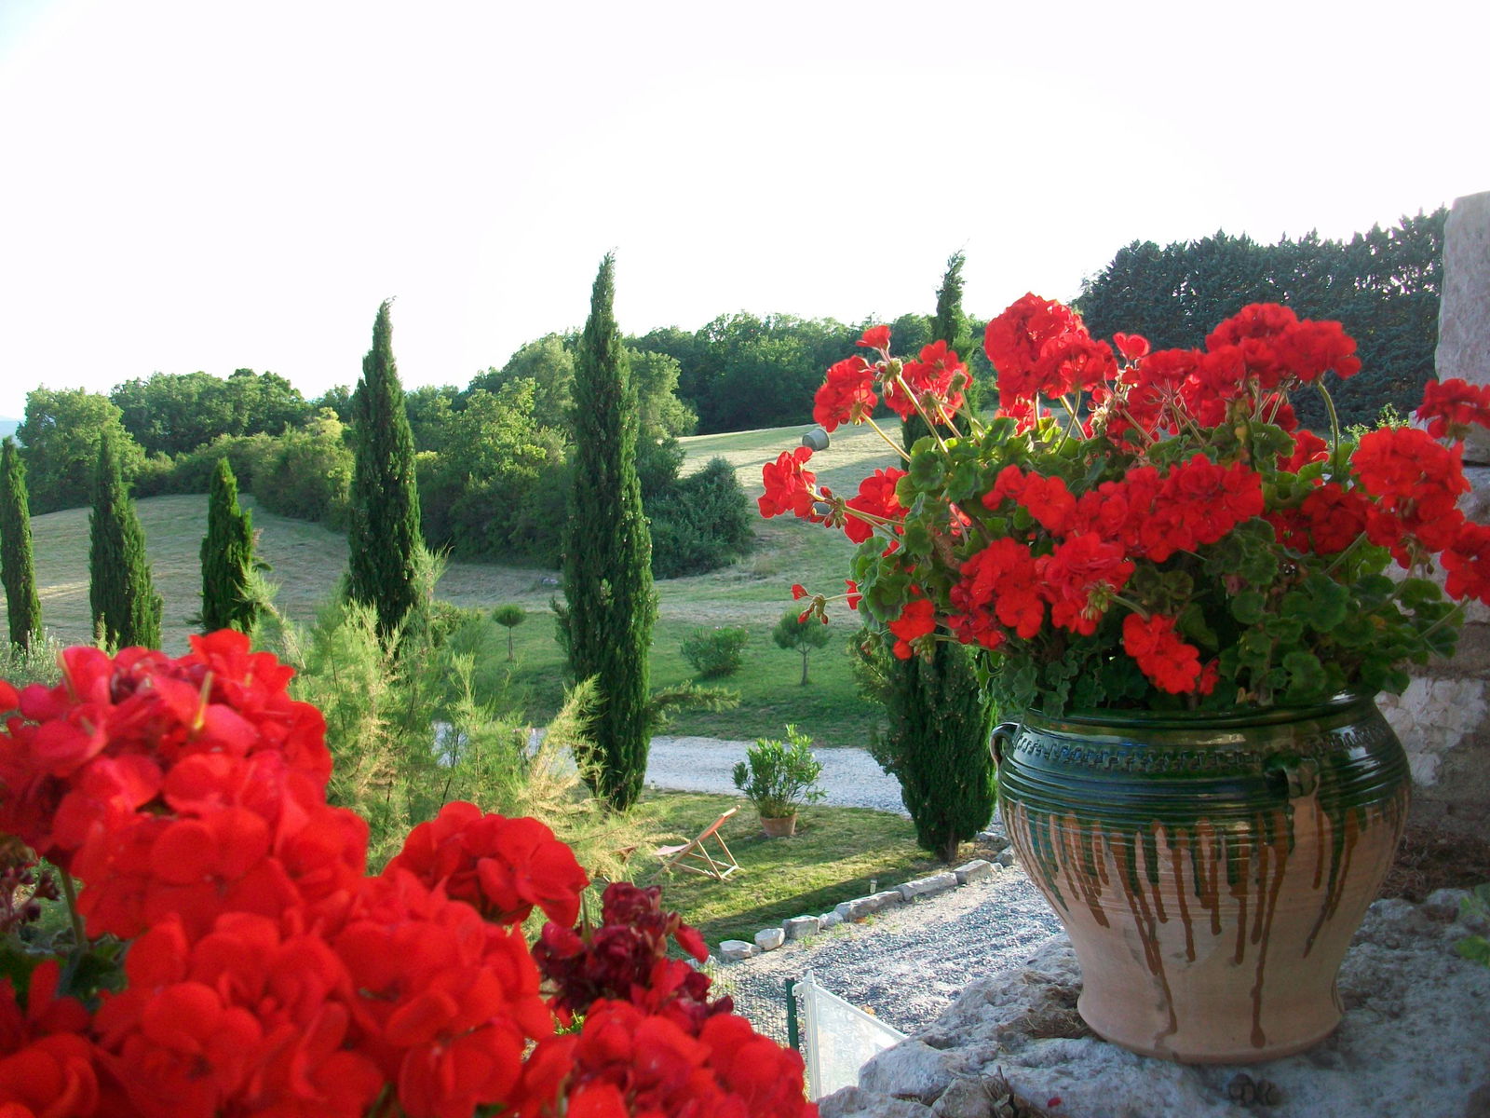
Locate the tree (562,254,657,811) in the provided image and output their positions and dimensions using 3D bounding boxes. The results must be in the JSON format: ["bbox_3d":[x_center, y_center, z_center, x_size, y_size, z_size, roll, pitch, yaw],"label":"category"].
[{"bbox_3d":[-2.248,-0.383,22.830,1.543,9.183,1.543,0,5,0],"label":"tree"}]

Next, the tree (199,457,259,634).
[{"bbox_3d":[-13.601,0.125,36.047,1.554,5.567,1.554,0,5,0],"label":"tree"}]

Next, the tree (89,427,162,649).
[{"bbox_3d":[-15.871,-0.228,35.061,1.778,6.242,1.778,0,5,0],"label":"tree"}]

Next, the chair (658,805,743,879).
[{"bbox_3d":[-0.689,4.057,19.598,1.120,0.910,0.580,1,5,16],"label":"chair"}]

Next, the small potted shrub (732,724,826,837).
[{"bbox_3d":[0.538,3.449,21.518,1.455,1.777,1.382,0,5,0],"label":"small potted shrub"}]

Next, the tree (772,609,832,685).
[{"bbox_3d":[1.309,2.021,31.854,1.346,1.821,1.346,0,5,0],"label":"tree"}]

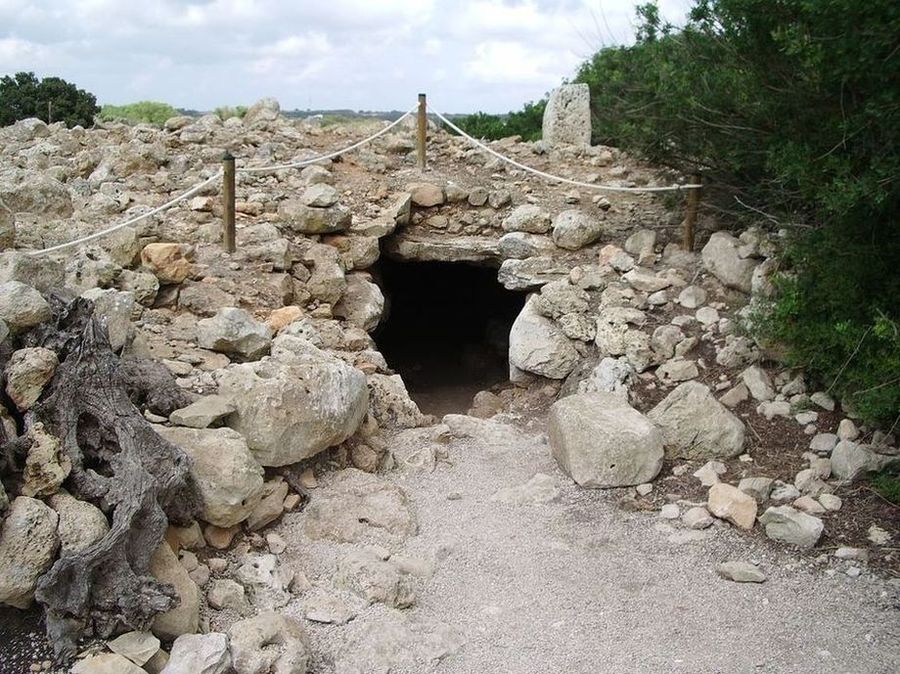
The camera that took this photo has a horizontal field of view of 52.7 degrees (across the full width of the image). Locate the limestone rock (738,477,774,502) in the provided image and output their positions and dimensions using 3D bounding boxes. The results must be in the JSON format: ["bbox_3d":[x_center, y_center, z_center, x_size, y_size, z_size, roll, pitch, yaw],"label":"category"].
[{"bbox_3d":[1.375,0.684,4.079,0.160,0.105,0.130,5,15,19],"label":"limestone rock"}]

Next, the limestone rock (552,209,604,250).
[{"bbox_3d":[0.878,-0.741,6.248,0.330,0.250,0.300,1,14,0],"label":"limestone rock"}]

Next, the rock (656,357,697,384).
[{"bbox_3d":[1.287,0.195,5.144,0.230,0.130,0.170,4,14,14],"label":"rock"}]

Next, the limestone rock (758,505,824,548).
[{"bbox_3d":[1.394,0.773,3.712,0.260,0.120,0.180,6,15,21],"label":"limestone rock"}]

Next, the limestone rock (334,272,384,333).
[{"bbox_3d":[-0.555,-0.207,5.457,0.320,0.340,0.340,-1,14,-6],"label":"limestone rock"}]

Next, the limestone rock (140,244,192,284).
[{"bbox_3d":[-1.869,-0.485,6.000,0.340,0.250,0.280,0,14,0],"label":"limestone rock"}]

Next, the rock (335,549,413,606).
[{"bbox_3d":[-0.274,0.873,3.302,0.280,0.120,0.260,-1,14,-5],"label":"rock"}]

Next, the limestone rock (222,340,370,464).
[{"bbox_3d":[-0.844,0.331,4.871,0.740,0.540,0.580,-4,15,-19],"label":"limestone rock"}]

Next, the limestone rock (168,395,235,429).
[{"bbox_3d":[-1.221,0.368,4.522,0.320,0.110,0.220,-1,14,-10],"label":"limestone rock"}]

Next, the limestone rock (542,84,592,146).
[{"bbox_3d":[1.214,-2.305,9.519,0.450,0.680,0.270,0,14,-5],"label":"limestone rock"}]

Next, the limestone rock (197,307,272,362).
[{"bbox_3d":[-1.270,-0.019,5.354,0.430,0.260,0.320,-2,14,-15],"label":"limestone rock"}]

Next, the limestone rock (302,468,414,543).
[{"bbox_3d":[-0.395,0.740,3.970,0.470,0.140,0.460,-1,14,-6],"label":"limestone rock"}]

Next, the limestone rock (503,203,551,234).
[{"bbox_3d":[0.512,-0.788,6.100,0.320,0.190,0.250,0,14,0],"label":"limestone rock"}]

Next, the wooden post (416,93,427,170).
[{"bbox_3d":[-0.245,-1.827,8.099,0.075,0.690,0.075,1,14,0],"label":"wooden post"}]

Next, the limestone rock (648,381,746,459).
[{"bbox_3d":[1.301,0.436,4.886,0.500,0.350,0.380,4,14,10],"label":"limestone rock"}]

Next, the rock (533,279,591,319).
[{"bbox_3d":[0.698,-0.239,5.650,0.340,0.230,0.270,0,14,0],"label":"rock"}]

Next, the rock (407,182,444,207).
[{"bbox_3d":[-0.168,-0.979,6.246,0.260,0.160,0.210,0,14,-1],"label":"rock"}]

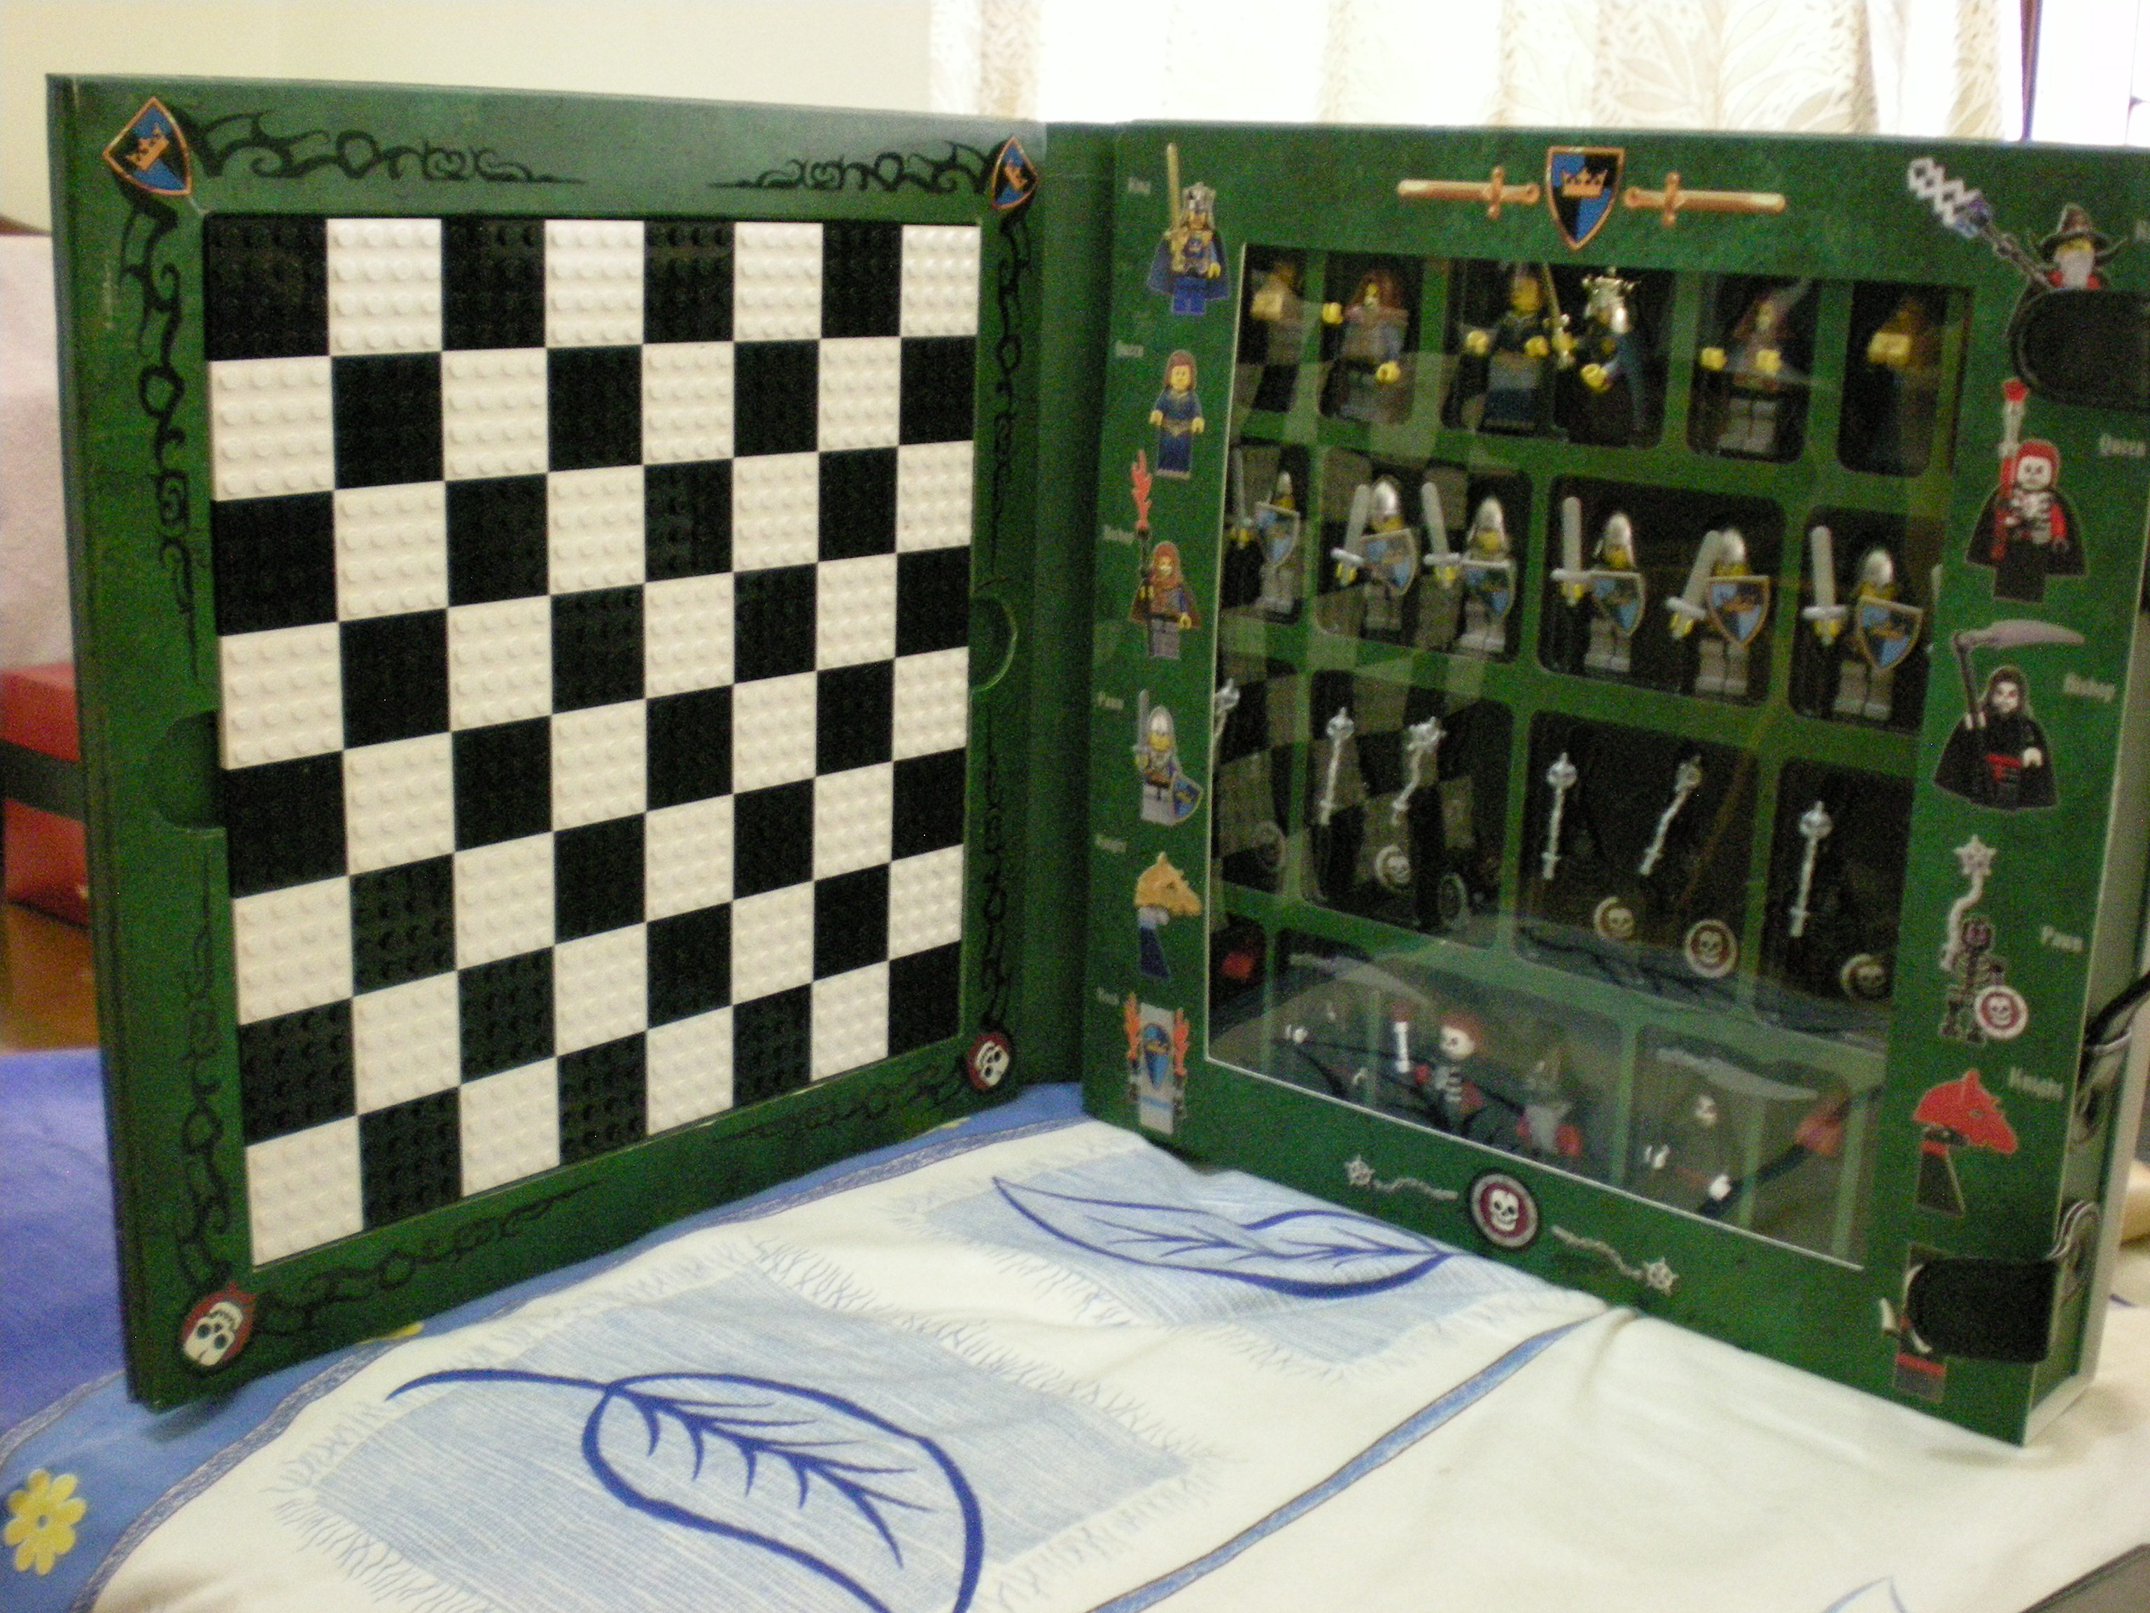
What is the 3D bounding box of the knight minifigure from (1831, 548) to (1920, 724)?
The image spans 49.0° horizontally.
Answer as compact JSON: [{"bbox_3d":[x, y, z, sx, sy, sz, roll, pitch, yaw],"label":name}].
[{"bbox_3d":[0.201,-0.043,0.592,0.023,0.043,0.014,14,20,38],"label":"knight minifigure"}]

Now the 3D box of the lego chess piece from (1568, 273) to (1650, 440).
[{"bbox_3d":[0.140,-0.118,0.619,0.018,0.045,0.022,-7,17,-29],"label":"lego chess piece"}]

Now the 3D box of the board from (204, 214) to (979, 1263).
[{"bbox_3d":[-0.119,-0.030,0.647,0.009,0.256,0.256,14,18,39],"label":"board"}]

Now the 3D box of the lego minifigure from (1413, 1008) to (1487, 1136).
[{"bbox_3d":[0.111,0.080,0.693,0.023,0.042,0.017,14,19,39],"label":"lego minifigure"}]

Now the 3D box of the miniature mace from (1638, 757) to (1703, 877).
[{"bbox_3d":[0.160,0.002,0.632,0.009,0.037,0.009,35,32,29],"label":"miniature mace"}]

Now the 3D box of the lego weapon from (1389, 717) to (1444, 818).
[{"bbox_3d":[0.100,-0.011,0.701,0.011,0.035,0.009,29,26,32],"label":"lego weapon"}]

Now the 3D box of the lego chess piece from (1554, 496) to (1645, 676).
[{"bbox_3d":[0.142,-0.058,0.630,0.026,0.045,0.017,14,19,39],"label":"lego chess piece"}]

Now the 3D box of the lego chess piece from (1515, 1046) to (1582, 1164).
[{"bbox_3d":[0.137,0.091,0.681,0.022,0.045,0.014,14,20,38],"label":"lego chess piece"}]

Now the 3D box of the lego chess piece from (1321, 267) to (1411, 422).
[{"bbox_3d":[0.083,-0.130,0.666,0.024,0.042,0.018,12,18,34],"label":"lego chess piece"}]

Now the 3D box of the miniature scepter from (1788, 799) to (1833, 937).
[{"bbox_3d":[0.190,0.016,0.610,0.009,0.037,0.009,18,22,37],"label":"miniature scepter"}]

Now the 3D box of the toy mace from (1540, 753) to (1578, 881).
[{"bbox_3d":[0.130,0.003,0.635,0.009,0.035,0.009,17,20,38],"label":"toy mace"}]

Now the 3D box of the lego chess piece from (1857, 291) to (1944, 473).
[{"bbox_3d":[0.199,-0.102,0.569,0.017,0.043,0.019,14,19,39],"label":"lego chess piece"}]

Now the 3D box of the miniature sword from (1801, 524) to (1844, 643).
[{"bbox_3d":[0.188,-0.055,0.593,0.011,0.030,0.004,2,12,41],"label":"miniature sword"}]

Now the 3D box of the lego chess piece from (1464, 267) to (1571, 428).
[{"bbox_3d":[0.118,-0.124,0.640,0.025,0.042,0.016,14,20,38],"label":"lego chess piece"}]

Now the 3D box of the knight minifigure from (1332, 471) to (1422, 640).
[{"bbox_3d":[0.087,-0.072,0.682,0.028,0.043,0.015,9,17,39],"label":"knight minifigure"}]

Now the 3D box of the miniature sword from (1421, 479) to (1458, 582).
[{"bbox_3d":[0.101,-0.075,0.653,0.011,0.030,0.004,-5,11,42],"label":"miniature sword"}]

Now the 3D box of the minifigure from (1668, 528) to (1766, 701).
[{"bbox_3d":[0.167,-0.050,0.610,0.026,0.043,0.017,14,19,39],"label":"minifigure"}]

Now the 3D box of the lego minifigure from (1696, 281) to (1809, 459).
[{"bbox_3d":[0.171,-0.111,0.598,0.025,0.043,0.016,14,20,38],"label":"lego minifigure"}]

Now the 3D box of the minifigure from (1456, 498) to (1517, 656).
[{"bbox_3d":[0.115,-0.065,0.660,0.021,0.043,0.014,14,20,38],"label":"minifigure"}]

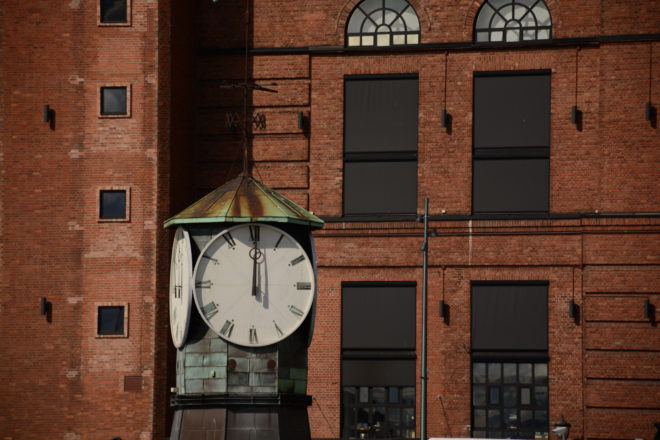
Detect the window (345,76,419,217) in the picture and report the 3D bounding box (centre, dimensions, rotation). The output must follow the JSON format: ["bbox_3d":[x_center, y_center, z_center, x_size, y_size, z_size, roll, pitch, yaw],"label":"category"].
[{"bbox_3d":[1.558,-2.267,116.038,2.330,4.220,0.200,-1,-4,17],"label":"window"}]

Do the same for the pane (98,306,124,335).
[{"bbox_3d":[-6.639,3.045,116.861,0.810,0.850,0.060,-1,-4,17],"label":"pane"}]

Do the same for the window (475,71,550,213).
[{"bbox_3d":[5.424,-2.342,114.848,2.340,4.220,0.200,-1,-4,17],"label":"window"}]

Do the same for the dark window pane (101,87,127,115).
[{"bbox_3d":[-6.601,-3.637,117.372,0.810,0.850,0.060,-1,-4,17],"label":"dark window pane"}]

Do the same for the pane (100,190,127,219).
[{"bbox_3d":[-6.602,-0.478,117.125,0.810,0.850,0.060,-1,-4,17],"label":"pane"}]

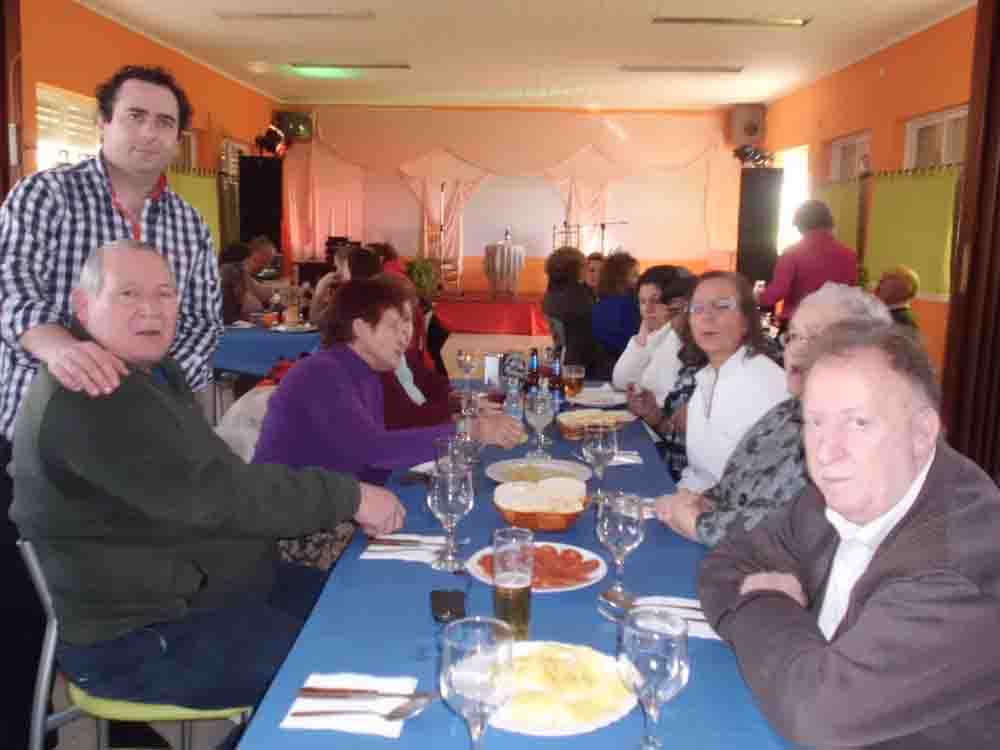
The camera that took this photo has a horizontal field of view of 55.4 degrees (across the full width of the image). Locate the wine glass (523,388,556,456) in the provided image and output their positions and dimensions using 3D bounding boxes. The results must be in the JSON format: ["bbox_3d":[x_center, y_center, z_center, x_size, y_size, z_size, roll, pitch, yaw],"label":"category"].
[{"bbox_3d":[0.102,0.131,2.542,0.084,0.170,0.084,1,10,0],"label":"wine glass"}]

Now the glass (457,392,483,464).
[{"bbox_3d":[-0.077,0.130,2.417,0.073,0.178,0.073,1,9,0],"label":"glass"}]

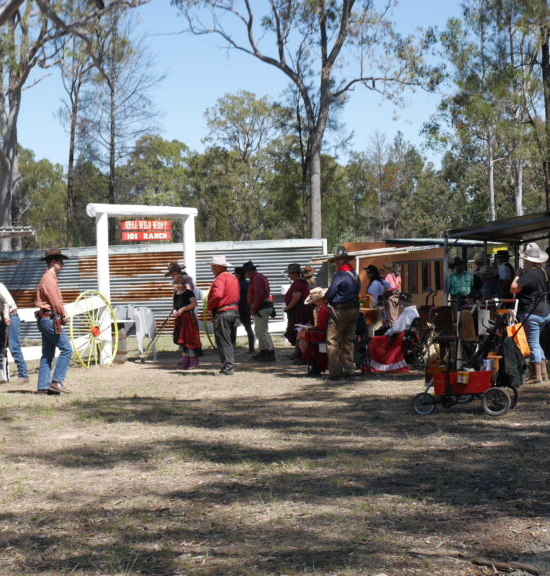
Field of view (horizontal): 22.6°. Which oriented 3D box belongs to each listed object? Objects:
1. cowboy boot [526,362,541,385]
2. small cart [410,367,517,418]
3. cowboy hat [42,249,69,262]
[{"bbox_3d":[3.352,1.106,17.800,0.260,0.290,0.110,0,0,15],"label":"cowboy boot"},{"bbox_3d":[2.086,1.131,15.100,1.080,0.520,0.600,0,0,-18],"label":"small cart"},{"bbox_3d":[-2.809,-0.416,17.600,0.370,0.160,0.330,0,0,-15],"label":"cowboy hat"}]

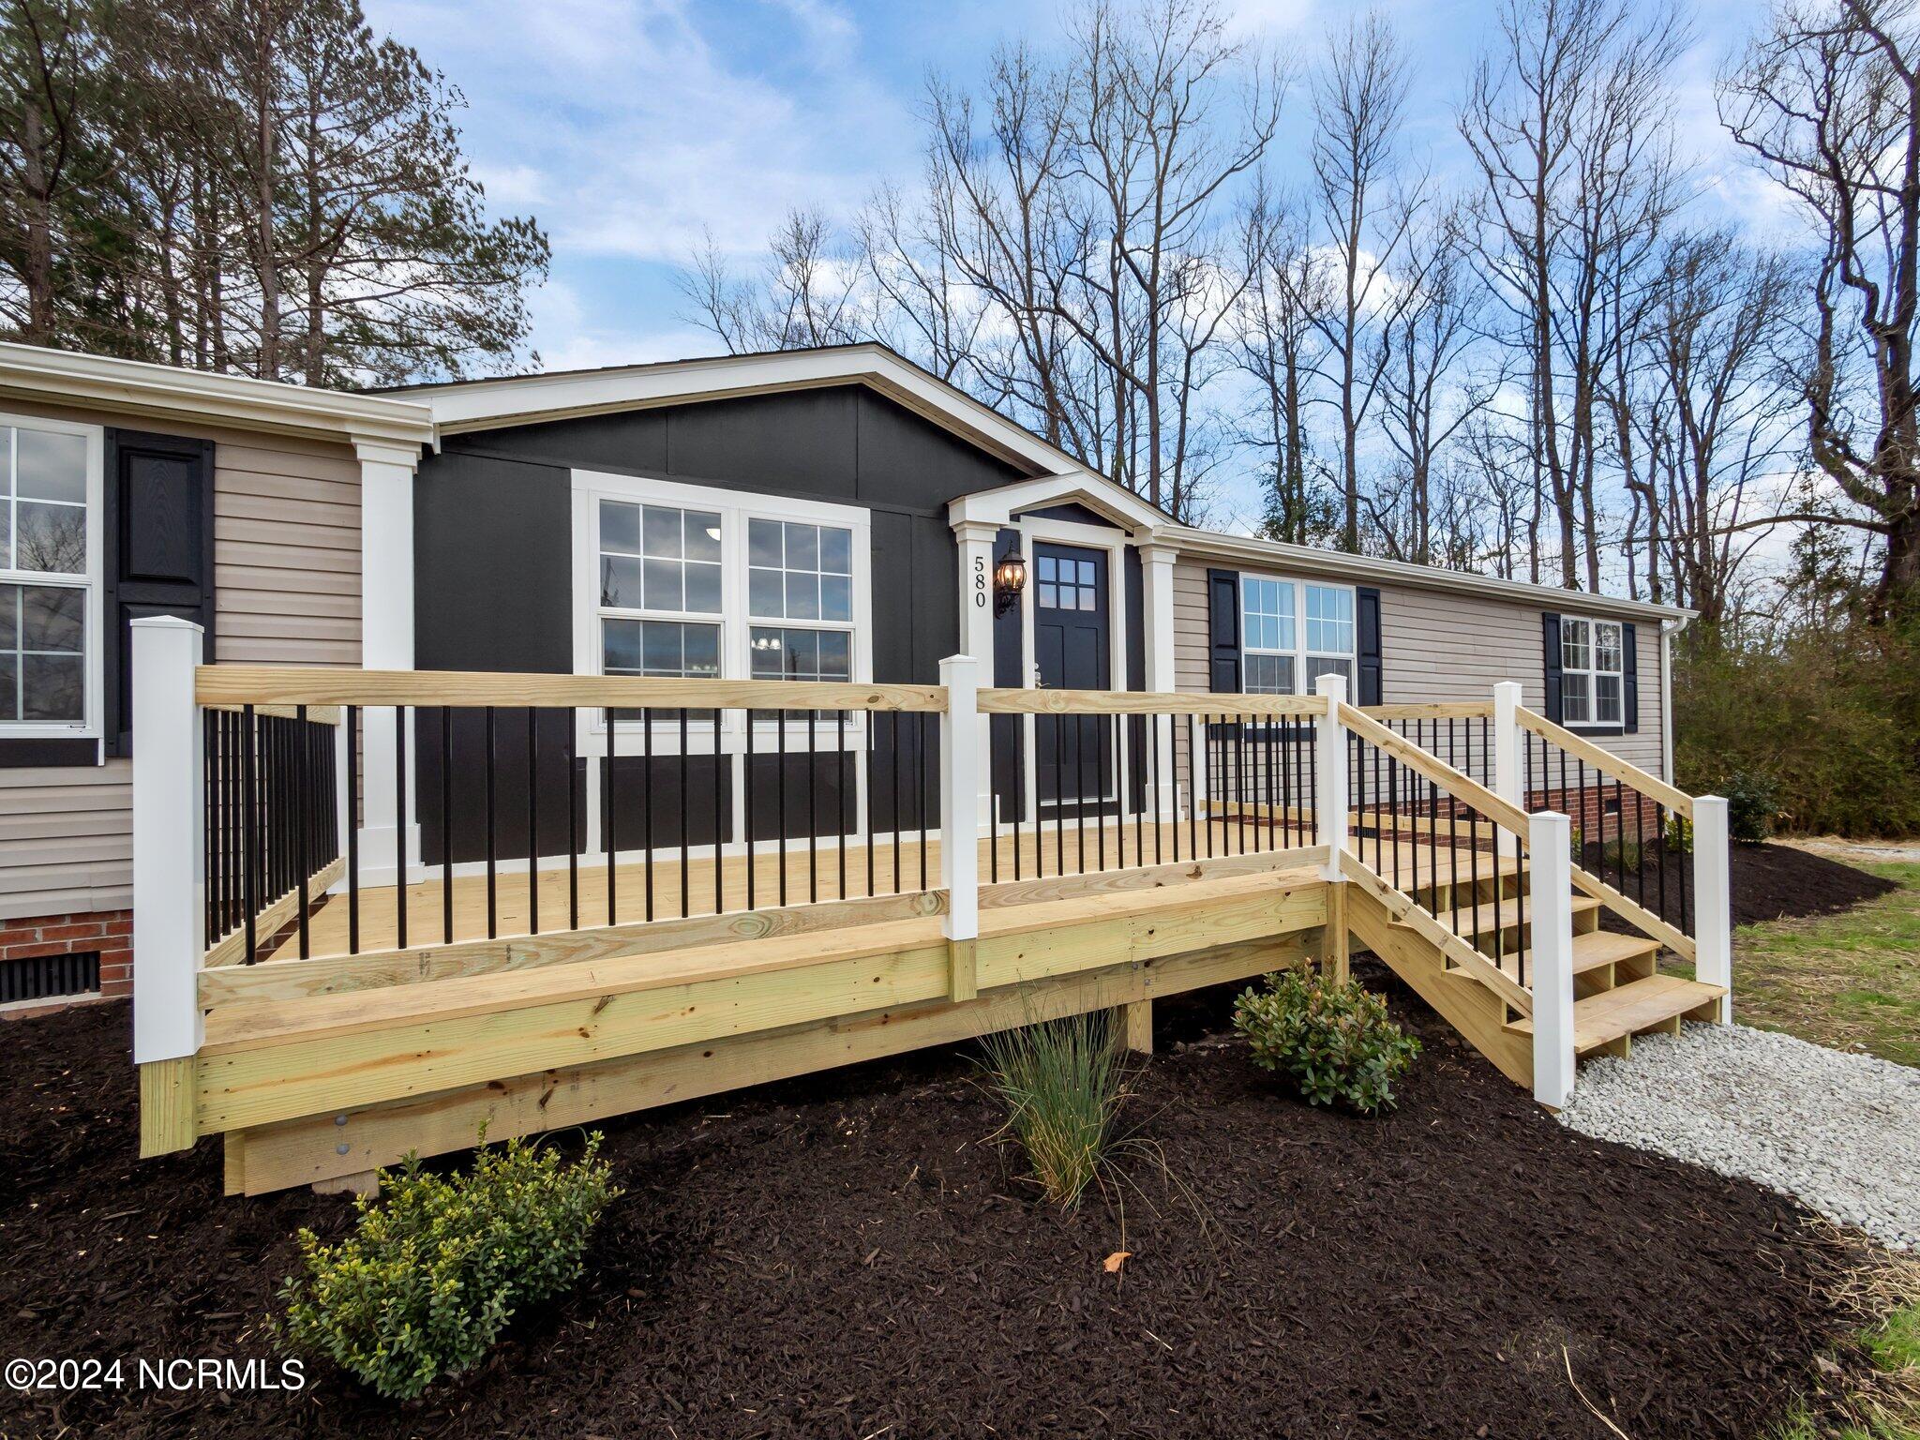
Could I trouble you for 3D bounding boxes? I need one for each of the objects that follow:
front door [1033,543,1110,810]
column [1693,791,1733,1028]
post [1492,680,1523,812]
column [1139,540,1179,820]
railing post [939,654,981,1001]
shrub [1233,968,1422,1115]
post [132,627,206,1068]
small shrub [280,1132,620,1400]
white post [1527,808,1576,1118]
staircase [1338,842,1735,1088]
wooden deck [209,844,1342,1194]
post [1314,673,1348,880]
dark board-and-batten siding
[{"bbox_3d":[0.910,-0.364,6.277,0.850,2.050,0.060,0,-1,-29],"label":"front door"},{"bbox_3d":[3.805,0.968,3.927,0.108,1.175,0.108,0,-1,-29],"label":"column"},{"bbox_3d":[3.416,0.308,4.833,0.108,1.091,0.108,0,-1,-29],"label":"post"},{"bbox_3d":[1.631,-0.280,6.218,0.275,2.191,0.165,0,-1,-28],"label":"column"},{"bbox_3d":[-0.005,0.398,2.970,0.108,1.301,0.108,0,-1,-29],"label":"railing post"},{"bbox_3d":[1.538,1.340,3.250,0.740,0.520,0.700,0,-1,-29],"label":"shrub"},{"bbox_3d":[-1.849,0.270,1.829,0.102,1.025,0.100,0,-1,-28],"label":"post"},{"bbox_3d":[-1.103,1.166,1.725,0.630,0.385,0.460,0,-1,-28],"label":"small shrub"},{"bbox_3d":[2.415,0.964,3.171,0.108,1.179,0.108,0,-1,-29],"label":"white post"},{"bbox_3d":[2.740,1.123,3.721,1.510,0.679,0.960,0,-1,-28],"label":"staircase"},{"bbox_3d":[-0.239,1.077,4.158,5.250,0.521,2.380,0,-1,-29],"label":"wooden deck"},{"bbox_3d":[1.817,0.285,3.794,0.103,0.998,0.104,0,-1,-28],"label":"post"},{"bbox_3d":[-1.094,-0.721,4.852,3.790,2.960,0.110,0,-1,-28],"label":"dark board-and-batten siding"}]

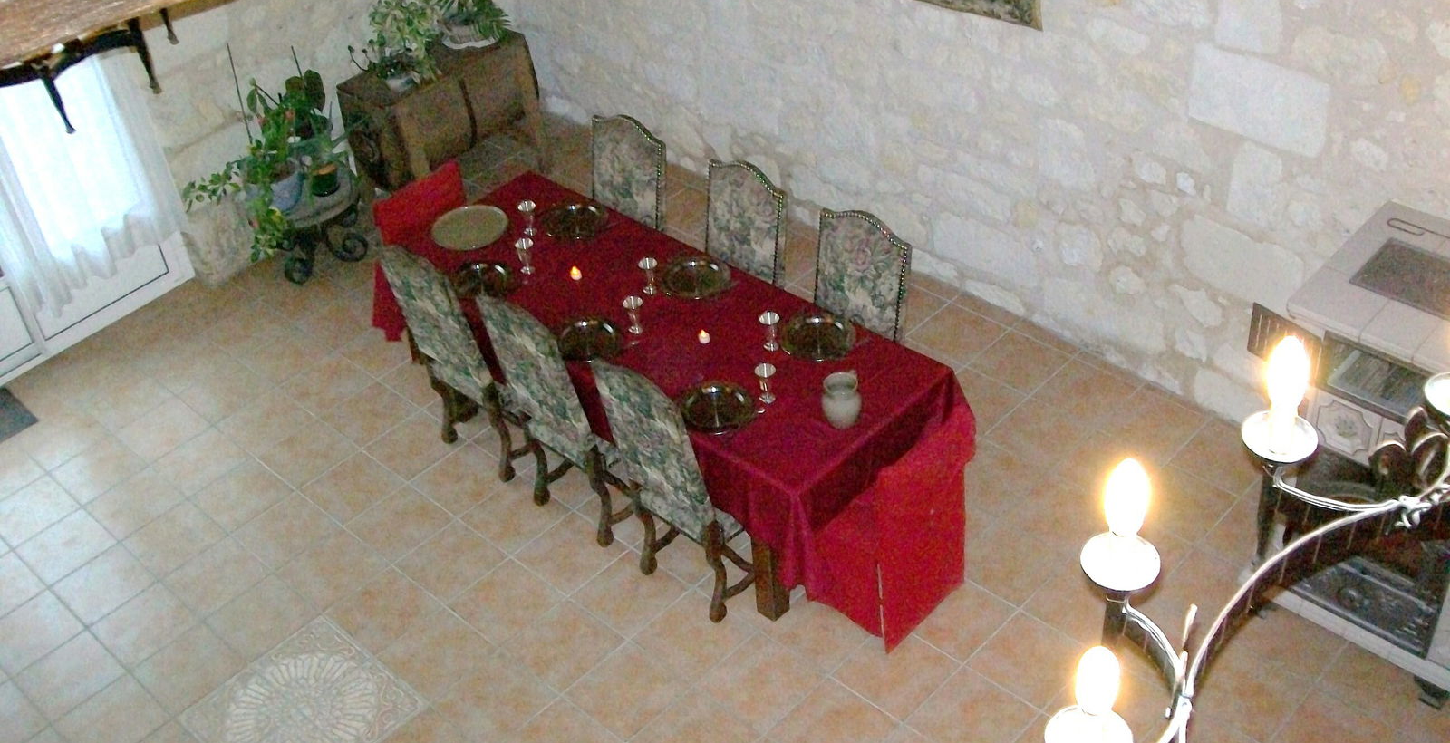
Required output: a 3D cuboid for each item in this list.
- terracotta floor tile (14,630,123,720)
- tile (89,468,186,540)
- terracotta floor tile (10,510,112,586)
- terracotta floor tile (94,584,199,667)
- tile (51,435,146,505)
[{"bbox_3d":[-2.419,1.121,5.569,0.330,0.010,0.330,28,49,35],"label":"terracotta floor tile"},{"bbox_3d":[-2.476,0.558,6.343,0.332,0.012,0.332,28,49,35],"label":"tile"},{"bbox_3d":[-2.702,0.719,6.190,0.321,0.010,0.321,28,49,34],"label":"terracotta floor tile"},{"bbox_3d":[-2.203,0.964,5.735,0.325,0.010,0.325,28,49,35],"label":"terracotta floor tile"},{"bbox_3d":[-2.694,0.424,6.491,0.325,0.010,0.325,28,49,35],"label":"tile"}]

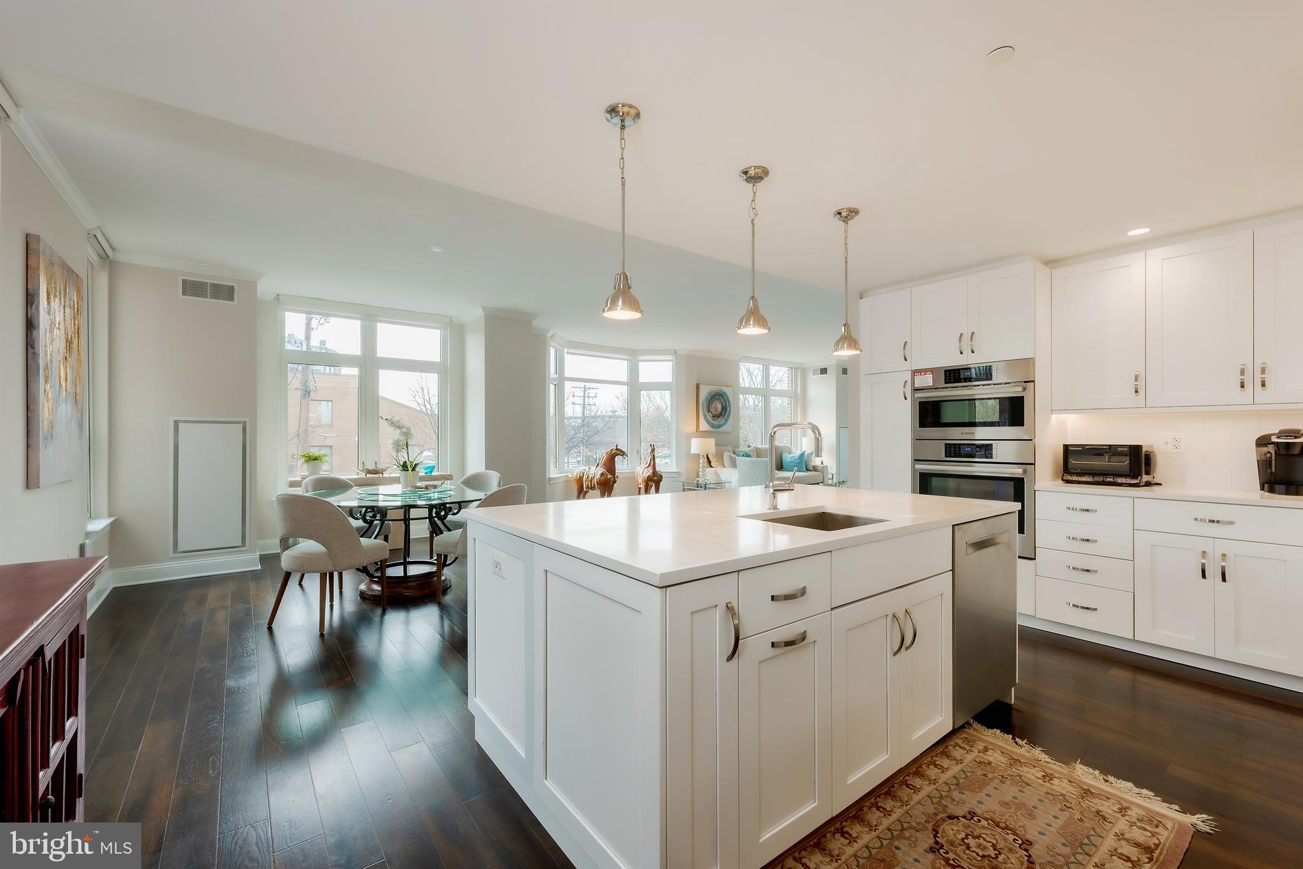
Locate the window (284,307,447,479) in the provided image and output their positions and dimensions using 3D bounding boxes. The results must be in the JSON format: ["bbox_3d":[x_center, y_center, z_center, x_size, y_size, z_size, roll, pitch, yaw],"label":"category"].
[{"bbox_3d":[-3.230,-0.394,5.839,1.636,1.870,0.120,0,0,-36],"label":"window"}]

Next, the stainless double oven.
[{"bbox_3d":[2.356,0.151,3.611,0.580,1.248,0.742,0,0,-39],"label":"stainless double oven"}]

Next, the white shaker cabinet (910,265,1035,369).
[{"bbox_3d":[2.402,-0.779,3.645,0.610,0.606,0.741,0,0,-39],"label":"white shaker cabinet"}]

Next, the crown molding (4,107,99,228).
[{"bbox_3d":[-3.445,-1.442,2.990,0.080,0.090,1.635,0,0,-39],"label":"crown molding"}]

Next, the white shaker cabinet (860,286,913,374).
[{"bbox_3d":[2.024,-0.778,4.080,0.600,0.603,0.406,0,0,-39],"label":"white shaker cabinet"}]

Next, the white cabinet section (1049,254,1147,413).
[{"bbox_3d":[2.910,-0.611,3.271,0.330,0.932,0.447,0,0,-39],"label":"white cabinet section"}]

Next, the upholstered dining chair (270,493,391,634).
[{"bbox_3d":[-2.163,0.807,3.397,0.510,0.855,0.530,0,0,20],"label":"upholstered dining chair"}]

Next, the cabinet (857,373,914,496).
[{"bbox_3d":[2.024,0.326,4.080,0.600,1.605,0.406,0,0,-39],"label":"cabinet"}]

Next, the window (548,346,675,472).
[{"bbox_3d":[-0.651,-0.390,8.251,2.350,1.900,0.420,0,0,-37],"label":"window"}]

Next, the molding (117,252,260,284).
[{"bbox_3d":[-3.931,-1.422,4.338,0.975,0.080,0.065,0,0,-36],"label":"molding"}]

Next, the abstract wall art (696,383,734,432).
[{"bbox_3d":[1.165,-0.469,9.170,0.850,0.860,0.060,0,0,-36],"label":"abstract wall art"}]

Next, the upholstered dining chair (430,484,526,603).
[{"bbox_3d":[-1.280,0.809,3.870,0.580,0.860,0.540,0,0,18],"label":"upholstered dining chair"}]

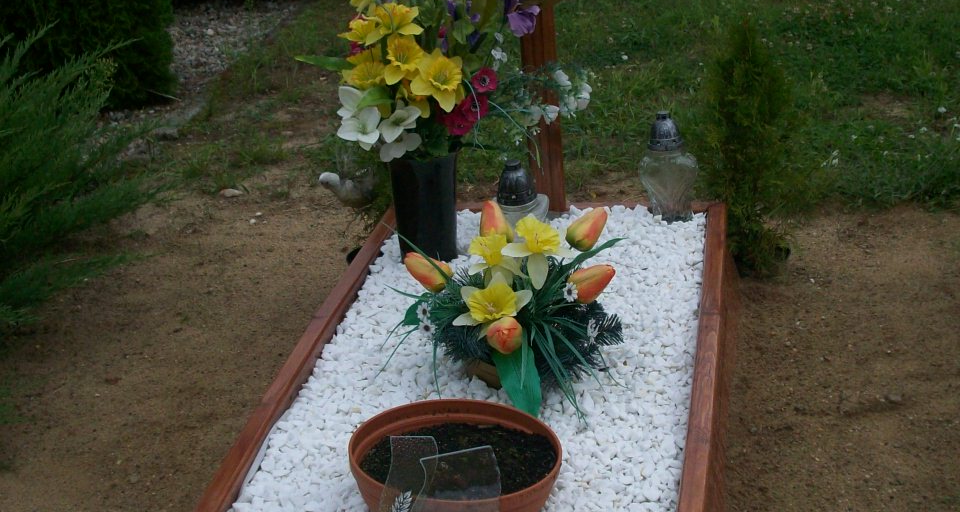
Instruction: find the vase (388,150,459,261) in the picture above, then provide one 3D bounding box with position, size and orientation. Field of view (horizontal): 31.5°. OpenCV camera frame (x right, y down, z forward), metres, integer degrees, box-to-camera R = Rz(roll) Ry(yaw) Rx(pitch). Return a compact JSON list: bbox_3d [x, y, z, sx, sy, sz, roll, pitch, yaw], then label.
[{"bbox_3d":[-0.120,-0.111,3.717,0.147,0.238,0.147,0,22,9],"label":"vase"}]

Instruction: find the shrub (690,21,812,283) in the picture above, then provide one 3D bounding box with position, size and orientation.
[{"bbox_3d":[0.645,-0.262,4.025,0.250,0.604,0.250,0,22,9],"label":"shrub"}]

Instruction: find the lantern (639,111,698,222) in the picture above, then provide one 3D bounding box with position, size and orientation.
[{"bbox_3d":[0.428,-0.207,3.850,0.135,0.246,0.135,0,22,9],"label":"lantern"}]

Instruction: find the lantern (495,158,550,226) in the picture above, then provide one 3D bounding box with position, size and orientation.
[{"bbox_3d":[0.086,-0.102,3.692,0.125,0.213,0.125,0,22,9],"label":"lantern"}]

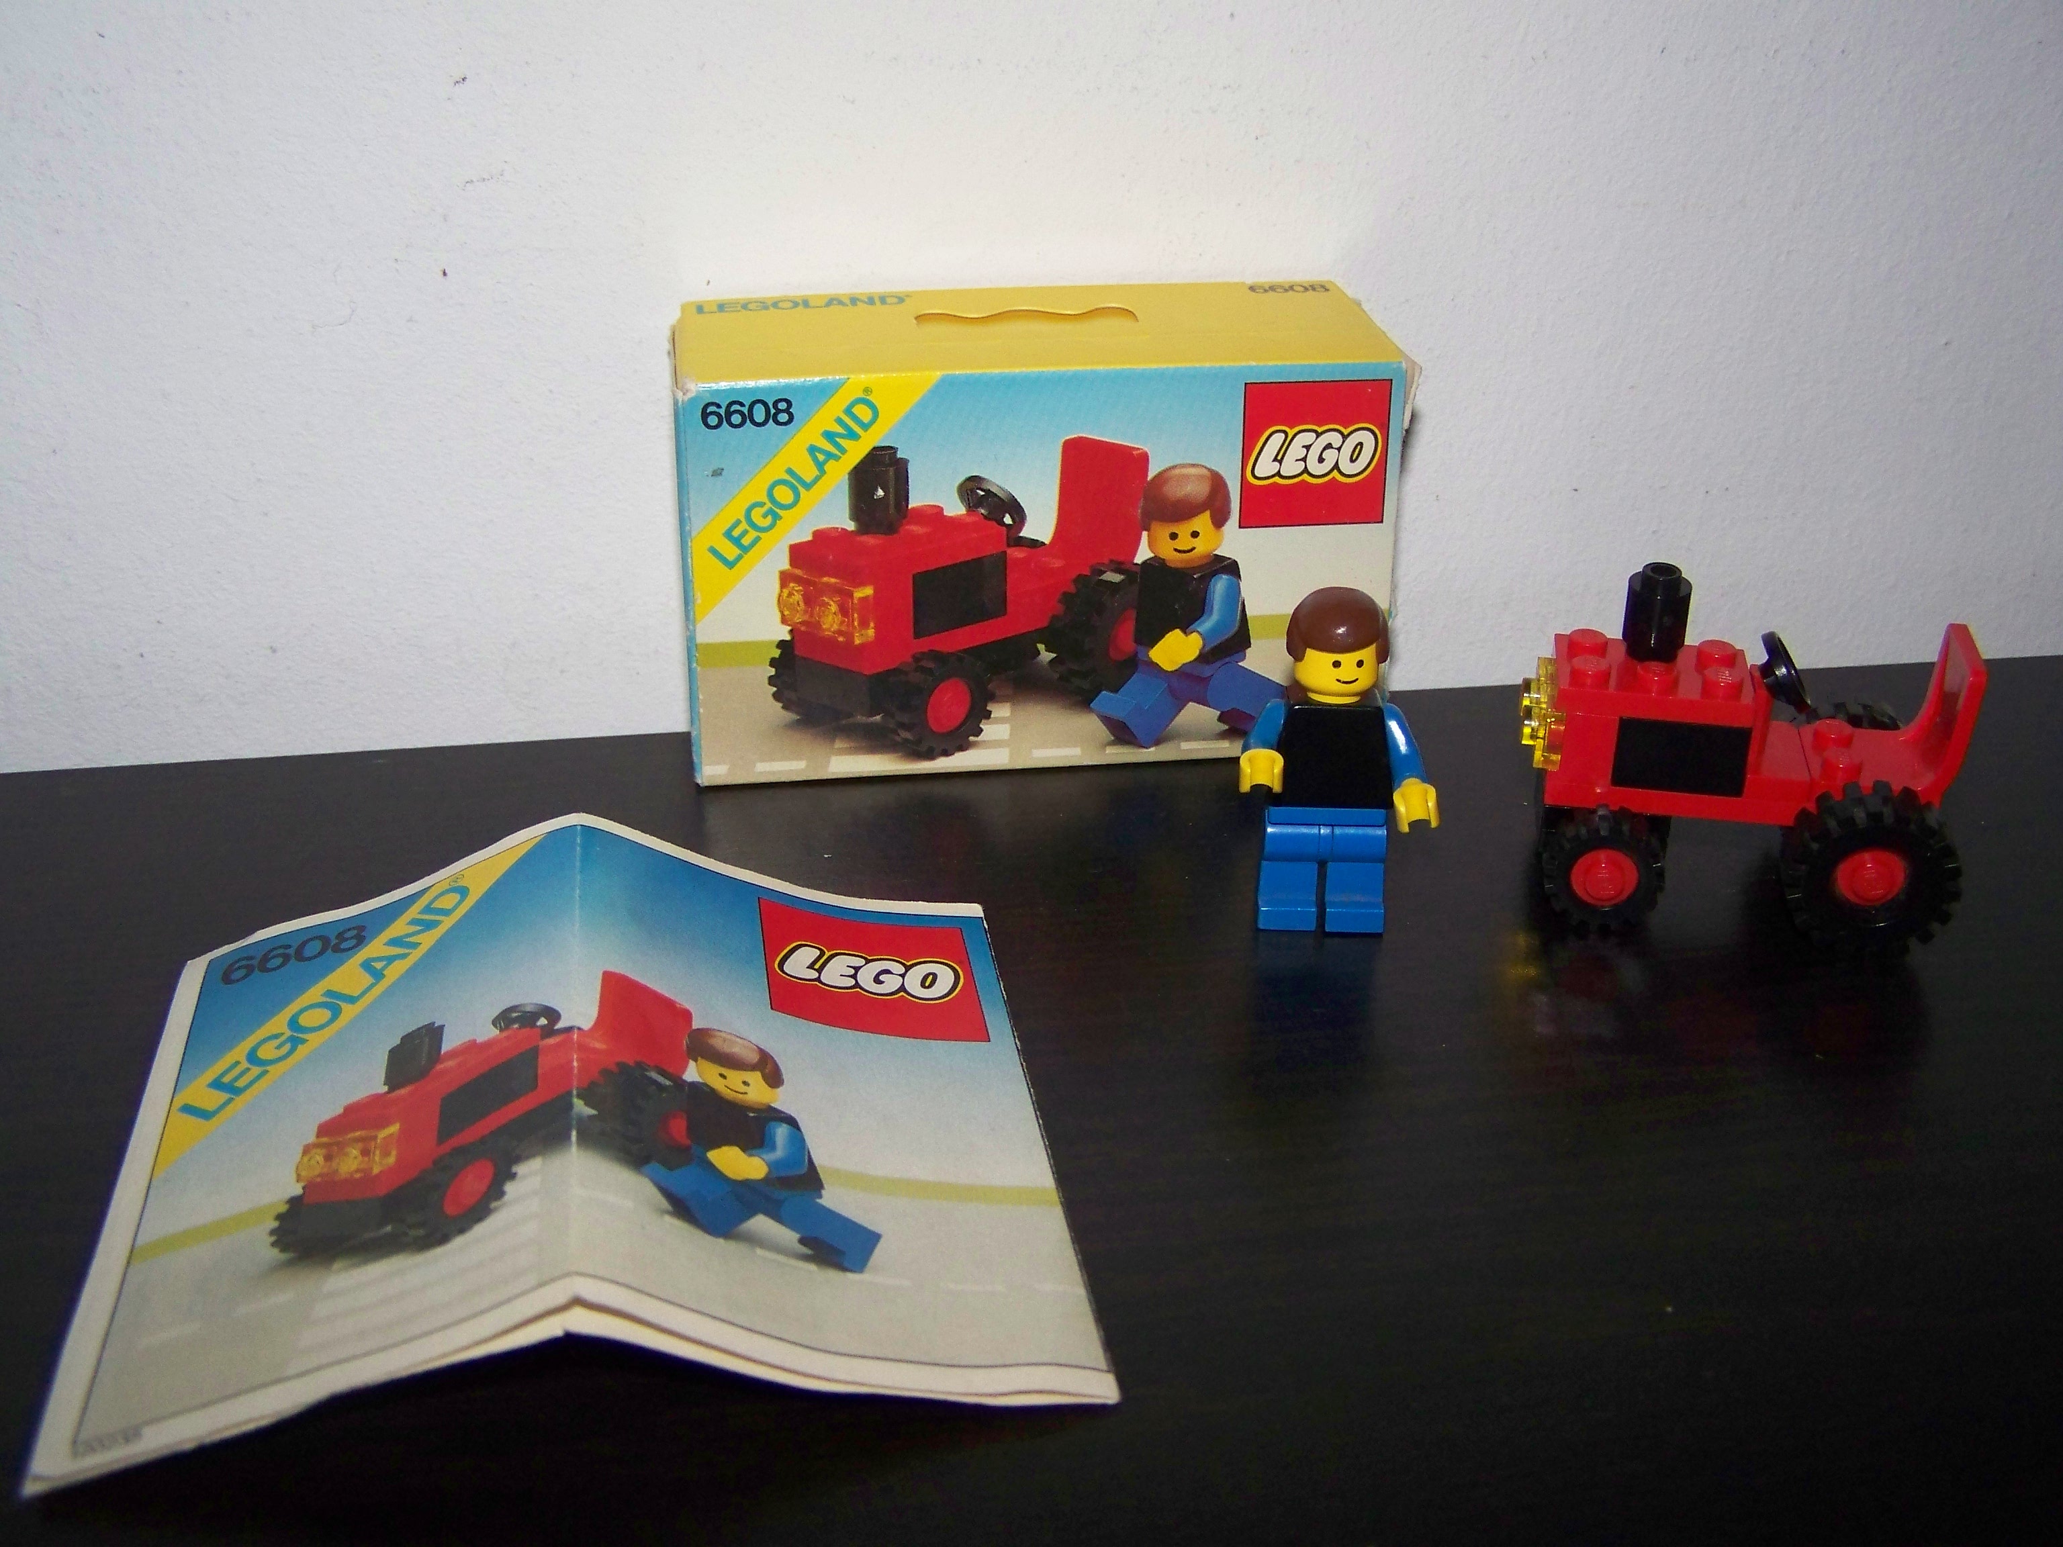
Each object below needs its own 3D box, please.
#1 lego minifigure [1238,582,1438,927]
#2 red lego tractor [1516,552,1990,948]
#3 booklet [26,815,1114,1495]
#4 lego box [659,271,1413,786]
[{"bbox_3d":[0.037,-0.001,0.279,0.024,0.042,0.015,1,26,2],"label":"lego minifigure"},{"bbox_3d":[0.089,-0.004,0.287,0.053,0.041,0.032,4,27,8],"label":"red lego tractor"},{"bbox_3d":[-0.047,0.033,0.236,0.096,0.019,0.093,-3,27,-7],"label":"booklet"},{"bbox_3d":[0.000,-0.036,0.332,0.097,0.058,0.042,-3,27,-7],"label":"lego box"}]

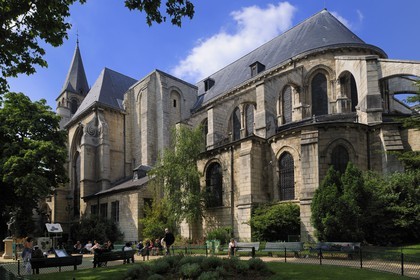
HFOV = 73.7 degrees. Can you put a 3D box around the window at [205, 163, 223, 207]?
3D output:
[{"bbox_3d":[0.373,4.400,27.500,0.500,4.350,2.300,6,-8,-43],"label":"window"}]

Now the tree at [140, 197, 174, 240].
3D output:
[{"bbox_3d":[-4.875,7.382,26.000,3.200,4.200,3.000,0,-6,0],"label":"tree"}]

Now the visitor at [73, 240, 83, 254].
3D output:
[{"bbox_3d":[-10.387,8.470,22.000,0.600,1.150,0.750,0,-3,-6],"label":"visitor"}]

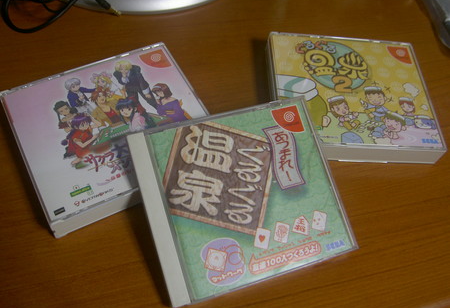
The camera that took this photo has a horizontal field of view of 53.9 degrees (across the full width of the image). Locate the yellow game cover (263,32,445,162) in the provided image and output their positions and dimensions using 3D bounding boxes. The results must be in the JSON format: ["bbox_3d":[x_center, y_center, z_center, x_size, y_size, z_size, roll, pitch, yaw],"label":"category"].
[{"bbox_3d":[0.114,-0.053,0.406,0.142,0.024,0.125,2,58,-6],"label":"yellow game cover"}]

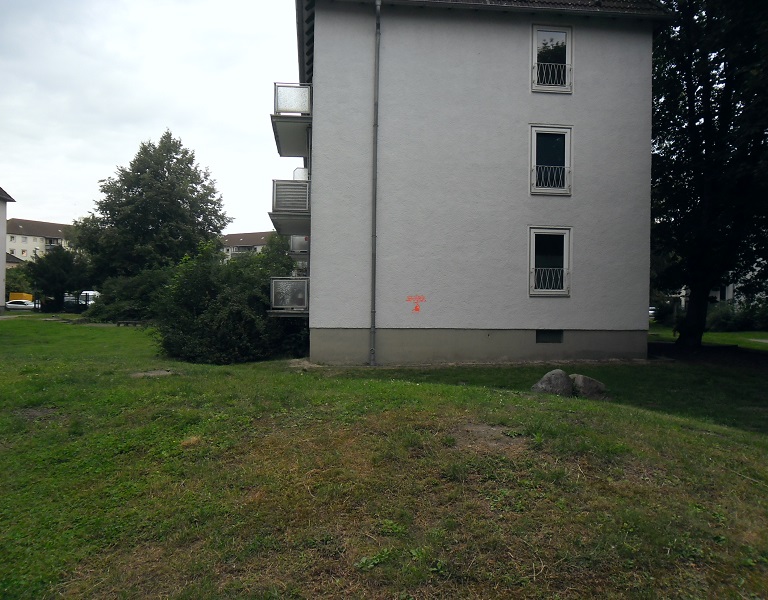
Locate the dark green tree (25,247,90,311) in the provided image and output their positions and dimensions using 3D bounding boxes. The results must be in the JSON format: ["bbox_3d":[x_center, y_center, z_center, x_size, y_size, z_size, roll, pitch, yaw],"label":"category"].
[{"bbox_3d":[-34.428,-2.142,66.000,6.300,7.000,6.100,1,-1,-7],"label":"dark green tree"}]

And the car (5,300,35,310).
[{"bbox_3d":[-48.084,0.758,83.000,4.500,1.450,1.800,1,-1,-23],"label":"car"}]

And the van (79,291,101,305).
[{"bbox_3d":[-31.514,0.338,67.000,2.000,2.500,5.000,1,-1,-25],"label":"van"}]

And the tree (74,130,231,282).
[{"bbox_3d":[-17.808,-5.654,48.000,11.400,14.500,11.200,1,-1,-7],"label":"tree"}]

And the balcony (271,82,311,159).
[{"bbox_3d":[-2.830,-5.550,19.764,1.201,1.071,4.270,1,-1,-7],"label":"balcony"}]

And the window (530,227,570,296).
[{"bbox_3d":[4.515,-1.034,16.907,1.125,1.841,0.200,1,-1,-7],"label":"window"}]

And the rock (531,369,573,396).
[{"bbox_3d":[2.781,1.382,10.300,0.660,0.480,0.520,1,-1,-7],"label":"rock"}]

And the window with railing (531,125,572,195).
[{"bbox_3d":[4.559,-3.802,16.935,1.108,1.850,0.200,1,-1,-7],"label":"window with railing"}]

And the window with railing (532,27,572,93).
[{"bbox_3d":[4.587,-6.563,16.961,1.096,1.820,0.200,1,-1,-7],"label":"window with railing"}]

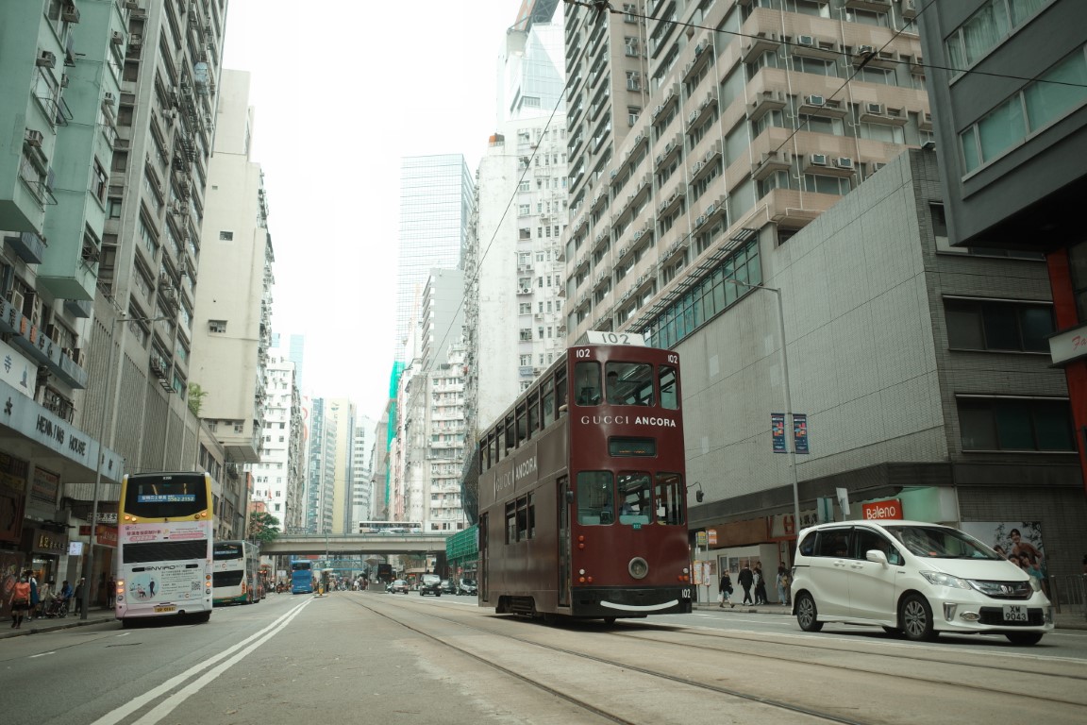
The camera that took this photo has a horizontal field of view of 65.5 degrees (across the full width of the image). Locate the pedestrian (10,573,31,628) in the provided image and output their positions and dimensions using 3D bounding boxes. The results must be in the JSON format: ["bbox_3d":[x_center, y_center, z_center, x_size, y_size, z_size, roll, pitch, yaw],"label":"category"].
[{"bbox_3d":[-16.192,7.386,26.207,0.560,1.620,0.380,4,-16,-19],"label":"pedestrian"}]

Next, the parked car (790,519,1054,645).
[{"bbox_3d":[5.484,3.276,12.825,1.700,1.715,4.230,5,-16,-12],"label":"parked car"}]

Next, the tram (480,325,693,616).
[{"bbox_3d":[0.360,2.892,17.724,2.000,4.850,8.800,3,-15,-14],"label":"tram"}]

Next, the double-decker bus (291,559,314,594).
[{"bbox_3d":[-33.051,29.725,116.612,2.530,4.380,11.500,3,-15,-14],"label":"double-decker bus"}]

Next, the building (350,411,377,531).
[{"bbox_3d":[-80.469,62.948,378.185,11.000,77.020,13.000,2,-15,-11],"label":"building"}]

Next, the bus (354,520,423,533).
[{"bbox_3d":[-29.606,33.128,163.480,12.000,4.400,2.500,3,-15,-14],"label":"bus"}]

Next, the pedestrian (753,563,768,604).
[{"bbox_3d":[9.018,9.125,35.018,0.500,1.710,0.500,-14,-20,40],"label":"pedestrian"}]

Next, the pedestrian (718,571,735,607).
[{"bbox_3d":[7.741,9.663,36.105,0.500,1.530,0.550,12,-20,-41],"label":"pedestrian"}]

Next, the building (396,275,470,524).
[{"bbox_3d":[-25.462,16.048,195.091,13.000,71.000,32.000,3,-15,-14],"label":"building"}]

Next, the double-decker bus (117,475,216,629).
[{"bbox_3d":[-13.522,6.891,30.102,2.550,4.420,11.800,2,-15,-24],"label":"double-decker bus"}]

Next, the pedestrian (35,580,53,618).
[{"bbox_3d":[-20.262,9.598,34.455,0.500,1.580,0.450,-3,-15,6],"label":"pedestrian"}]

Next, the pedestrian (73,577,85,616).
[{"bbox_3d":[-21.256,10.803,39.014,0.520,1.680,0.450,12,-20,-40],"label":"pedestrian"}]

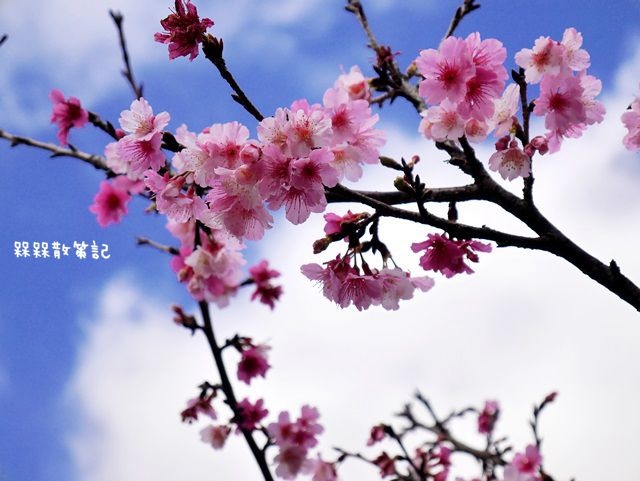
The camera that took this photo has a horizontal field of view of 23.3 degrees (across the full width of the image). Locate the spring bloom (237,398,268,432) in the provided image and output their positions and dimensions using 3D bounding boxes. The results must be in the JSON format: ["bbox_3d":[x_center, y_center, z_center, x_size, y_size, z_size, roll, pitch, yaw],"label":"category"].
[{"bbox_3d":[-0.062,0.159,1.420,0.029,0.029,0.019,7,1,-15],"label":"spring bloom"}]

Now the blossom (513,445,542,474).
[{"bbox_3d":[0.200,0.211,1.500,0.028,0.029,0.019,0,3,0],"label":"blossom"}]

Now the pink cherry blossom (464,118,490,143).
[{"bbox_3d":[0.091,-0.064,0.900,0.015,0.015,0.016,0,12,-6],"label":"pink cherry blossom"}]

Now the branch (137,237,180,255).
[{"bbox_3d":[-0.108,0.003,1.030,0.029,0.006,0.007,22,0,0],"label":"branch"}]

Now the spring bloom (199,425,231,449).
[{"bbox_3d":[-0.098,0.183,1.450,0.029,0.023,0.020,-16,13,29],"label":"spring bloom"}]

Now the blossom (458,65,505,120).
[{"bbox_3d":[0.093,-0.085,0.895,0.029,0.033,0.020,0,9,-18],"label":"blossom"}]

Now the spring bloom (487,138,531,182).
[{"bbox_3d":[0.100,-0.042,0.820,0.023,0.016,0.021,0,-41,0],"label":"spring bloom"}]

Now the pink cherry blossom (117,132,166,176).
[{"bbox_3d":[-0.095,-0.046,0.830,0.028,0.015,0.027,0,-63,27],"label":"pink cherry blossom"}]

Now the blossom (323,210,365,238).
[{"bbox_3d":[0.015,-0.010,1.010,0.024,0.018,0.022,-21,-16,-28],"label":"blossom"}]

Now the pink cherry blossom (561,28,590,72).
[{"bbox_3d":[0.135,-0.102,0.830,0.023,0.025,0.013,0,-6,-27],"label":"pink cherry blossom"}]

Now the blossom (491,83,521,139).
[{"bbox_3d":[0.097,-0.068,0.820,0.024,0.028,0.014,0,0,41],"label":"blossom"}]

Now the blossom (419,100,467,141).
[{"bbox_3d":[0.065,-0.064,0.820,0.025,0.024,0.013,0,3,12],"label":"blossom"}]

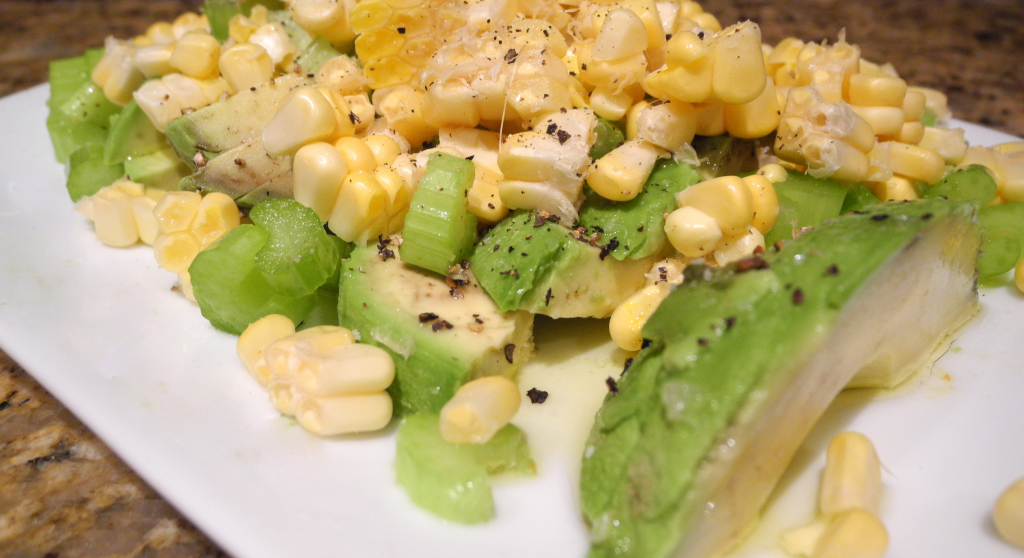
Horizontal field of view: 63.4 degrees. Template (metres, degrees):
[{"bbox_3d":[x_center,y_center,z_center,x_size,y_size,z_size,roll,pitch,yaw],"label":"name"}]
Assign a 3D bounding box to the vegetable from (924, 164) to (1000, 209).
[{"bbox_3d":[0.098,-0.019,0.181,0.014,0.012,0.008,14,36,21],"label":"vegetable"}]

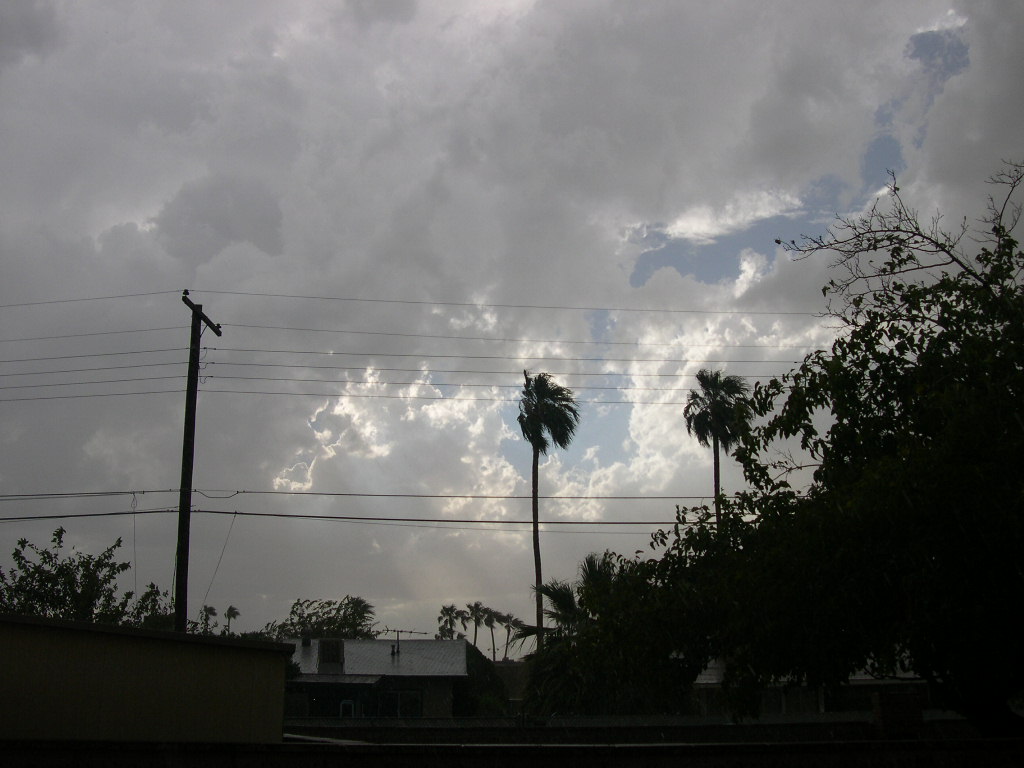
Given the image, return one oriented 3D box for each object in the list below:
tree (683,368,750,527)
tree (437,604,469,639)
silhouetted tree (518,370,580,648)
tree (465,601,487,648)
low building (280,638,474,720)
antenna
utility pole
[{"bbox_3d":[10.367,7.700,55.714,3.400,17.450,3.400,0,-13,0],"label":"tree"},{"bbox_3d":[-7.511,32.163,141.391,4.000,8.950,4.000,0,-13,0],"label":"tree"},{"bbox_3d":[1.771,7.859,56.704,3.200,17.590,3.200,0,-13,0],"label":"silhouetted tree"},{"bbox_3d":[-4.705,32.608,144.368,3.100,9.440,3.100,0,-13,0],"label":"tree"},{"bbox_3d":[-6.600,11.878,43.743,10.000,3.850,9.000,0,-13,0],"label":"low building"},{"bbox_3d":[-4.054,9.854,43.191,1.800,1.000,2.000,4,-14,-15],"label":"antenna"},{"bbox_3d":[-6.448,3.480,22.808,0.400,10.640,2.500,0,-13,2],"label":"utility pole"}]

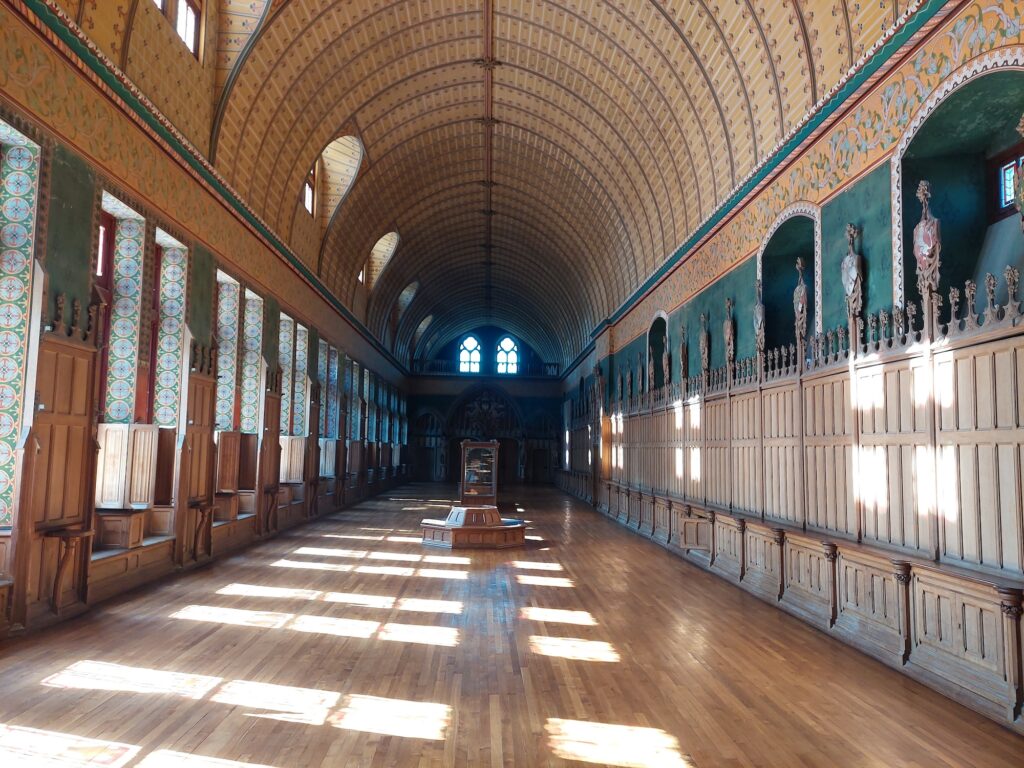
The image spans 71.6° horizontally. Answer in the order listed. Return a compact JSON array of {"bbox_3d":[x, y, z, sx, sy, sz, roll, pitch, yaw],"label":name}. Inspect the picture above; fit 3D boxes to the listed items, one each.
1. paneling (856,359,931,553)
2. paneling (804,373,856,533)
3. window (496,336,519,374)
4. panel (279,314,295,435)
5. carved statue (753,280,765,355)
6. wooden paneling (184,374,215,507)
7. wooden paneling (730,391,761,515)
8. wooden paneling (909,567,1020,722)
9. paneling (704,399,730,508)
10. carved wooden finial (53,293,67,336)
[{"bbox_3d":[4.088,0.723,7.553,0.100,2.034,1.283,1,-5,-2],"label":"paneling"},{"bbox_3d":[4.140,0.906,9.295,0.090,2.101,1.342,1,-5,-2],"label":"paneling"},{"bbox_3d":[-0.329,-2.076,51.655,1.652,2.749,0.300,1,-5,-2],"label":"window"},{"bbox_3d":[-5.652,-0.157,17.580,0.384,2.851,0.070,1,-5,-2],"label":"panel"},{"bbox_3d":[3.873,-1.044,11.090,0.120,1.185,0.280,1,-5,-2],"label":"carved statue"},{"bbox_3d":[-5.309,0.952,12.026,0.100,2.081,1.078,1,-5,-2],"label":"wooden paneling"},{"bbox_3d":[3.909,1.143,11.745,0.100,1.985,1.284,1,-5,-2],"label":"wooden paneling"},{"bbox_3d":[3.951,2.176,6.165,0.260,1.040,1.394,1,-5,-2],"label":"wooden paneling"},{"bbox_3d":[3.851,1.248,13.125,0.100,1.950,1.311,1,-5,-2],"label":"paneling"},{"bbox_3d":[-5.227,-0.805,8.229,0.130,0.530,0.200,1,-5,-2],"label":"carved wooden finial"}]

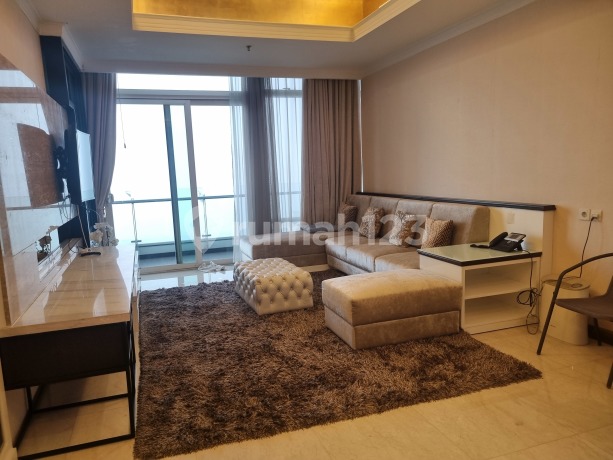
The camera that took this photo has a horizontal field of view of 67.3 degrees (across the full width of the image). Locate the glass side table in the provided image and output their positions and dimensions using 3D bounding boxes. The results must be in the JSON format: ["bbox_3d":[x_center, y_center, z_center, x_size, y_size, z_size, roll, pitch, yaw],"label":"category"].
[{"bbox_3d":[1.474,0.485,3.962,0.808,0.601,0.610,-5,8,-19],"label":"glass side table"}]

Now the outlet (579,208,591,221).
[{"bbox_3d":[2.125,-0.116,3.519,0.015,0.088,0.092,-5,8,-19],"label":"outlet"}]

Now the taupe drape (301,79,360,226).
[{"bbox_3d":[0.375,-0.909,6.867,0.920,2.640,0.170,-4,8,-19],"label":"taupe drape"}]

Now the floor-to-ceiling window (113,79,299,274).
[{"bbox_3d":[-1.333,-0.810,6.475,2.750,2.700,0.120,-4,8,-19],"label":"floor-to-ceiling window"}]

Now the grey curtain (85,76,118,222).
[{"bbox_3d":[-2.541,-0.663,5.923,0.411,2.658,0.164,-5,8,-19],"label":"grey curtain"}]

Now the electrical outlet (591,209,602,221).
[{"bbox_3d":[2.158,-0.110,3.426,0.015,0.088,0.092,-5,8,-19],"label":"electrical outlet"}]

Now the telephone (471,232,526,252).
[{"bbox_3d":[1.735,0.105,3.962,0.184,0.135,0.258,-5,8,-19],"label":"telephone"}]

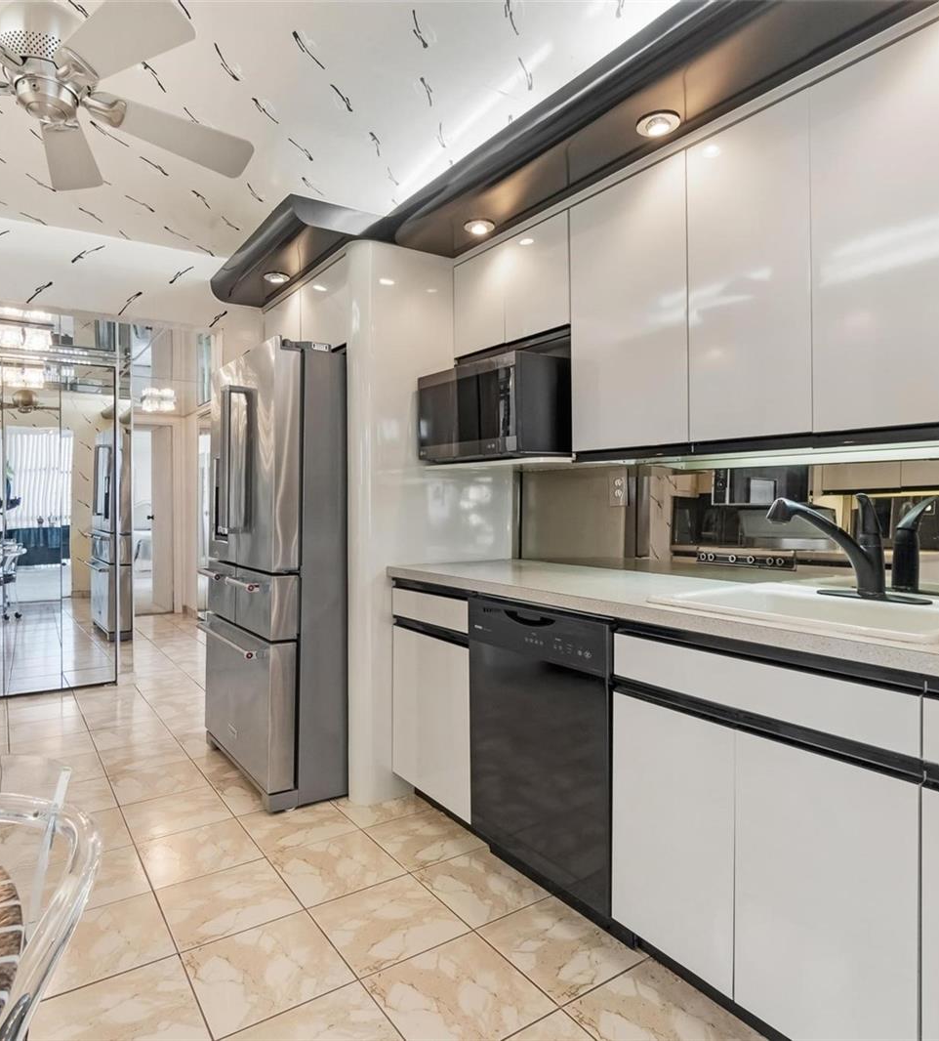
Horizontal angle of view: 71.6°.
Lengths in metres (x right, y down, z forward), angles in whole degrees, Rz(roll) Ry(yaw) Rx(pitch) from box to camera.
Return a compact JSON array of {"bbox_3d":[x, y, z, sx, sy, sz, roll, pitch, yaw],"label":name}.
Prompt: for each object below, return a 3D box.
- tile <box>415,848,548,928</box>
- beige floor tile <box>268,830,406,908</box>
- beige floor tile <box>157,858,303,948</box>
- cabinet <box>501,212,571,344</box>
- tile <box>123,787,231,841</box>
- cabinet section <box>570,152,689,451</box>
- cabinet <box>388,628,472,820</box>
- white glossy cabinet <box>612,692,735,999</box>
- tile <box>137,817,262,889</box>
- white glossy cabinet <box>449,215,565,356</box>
[{"bbox_3d":[0.056,1.105,1.982,0.331,0.010,0.335,-2,2,-34],"label":"tile"},{"bbox_3d":[-0.429,1.118,2.100,0.337,0.012,0.337,-1,2,-36],"label":"beige floor tile"},{"bbox_3d":[-0.711,1.123,1.916,0.337,0.012,0.337,-1,2,-36],"label":"beige floor tile"},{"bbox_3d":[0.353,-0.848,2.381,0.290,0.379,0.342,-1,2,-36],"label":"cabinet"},{"bbox_3d":[-1.101,1.101,2.443,0.331,0.010,0.335,-2,2,-34],"label":"tile"},{"bbox_3d":[0.600,-0.627,2.074,0.320,0.803,0.458,-1,2,-36],"label":"cabinet section"},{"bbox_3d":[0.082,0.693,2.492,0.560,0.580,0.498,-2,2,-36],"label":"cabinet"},{"bbox_3d":[0.686,0.714,1.665,0.560,0.580,0.329,-2,2,-36],"label":"white glossy cabinet"},{"bbox_3d":[-0.904,1.108,2.172,0.331,0.010,0.335,-2,2,-34],"label":"tile"},{"bbox_3d":[0.262,-0.838,2.484,0.310,0.367,0.660,-2,2,-36],"label":"white glossy cabinet"}]

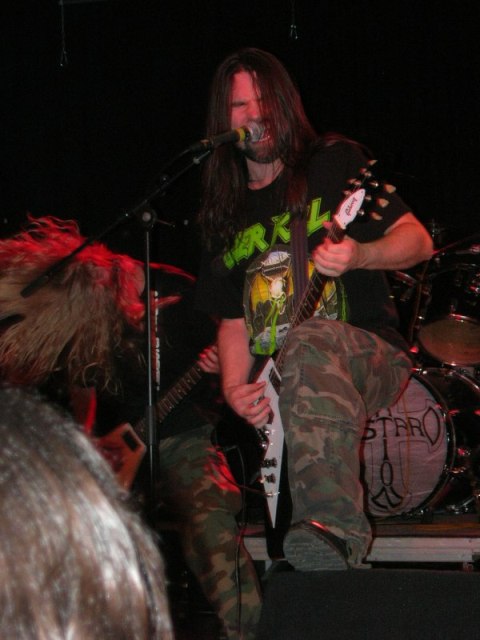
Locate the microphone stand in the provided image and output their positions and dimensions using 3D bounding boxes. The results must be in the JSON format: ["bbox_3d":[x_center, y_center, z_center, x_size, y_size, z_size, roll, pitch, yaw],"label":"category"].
[{"bbox_3d":[-0.255,0.280,3.980,0.600,1.380,0.500,-2,4,-27],"label":"microphone stand"}]

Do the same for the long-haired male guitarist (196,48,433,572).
[{"bbox_3d":[0.180,0.140,4.100,0.600,1.560,0.740,1,4,19],"label":"long-haired male guitarist"}]

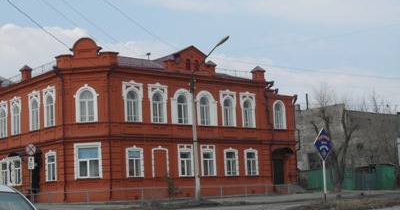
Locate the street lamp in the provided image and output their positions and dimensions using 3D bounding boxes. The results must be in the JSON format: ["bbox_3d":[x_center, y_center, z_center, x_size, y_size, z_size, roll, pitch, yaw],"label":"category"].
[{"bbox_3d":[0.813,0.941,52.963,3.151,10.421,0.400,-7,-8,38],"label":"street lamp"}]

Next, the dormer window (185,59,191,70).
[{"bbox_3d":[-0.869,-2.910,59.392,0.170,0.780,0.480,-8,-8,44],"label":"dormer window"}]

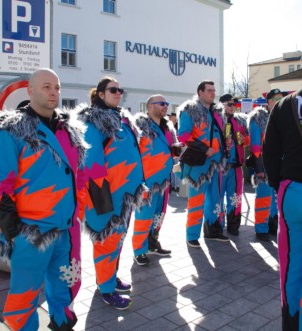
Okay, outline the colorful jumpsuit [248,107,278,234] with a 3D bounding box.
[{"bbox_3d":[1.463,0.051,4.620,0.560,1.543,0.400,-5,7,-36],"label":"colorful jumpsuit"}]

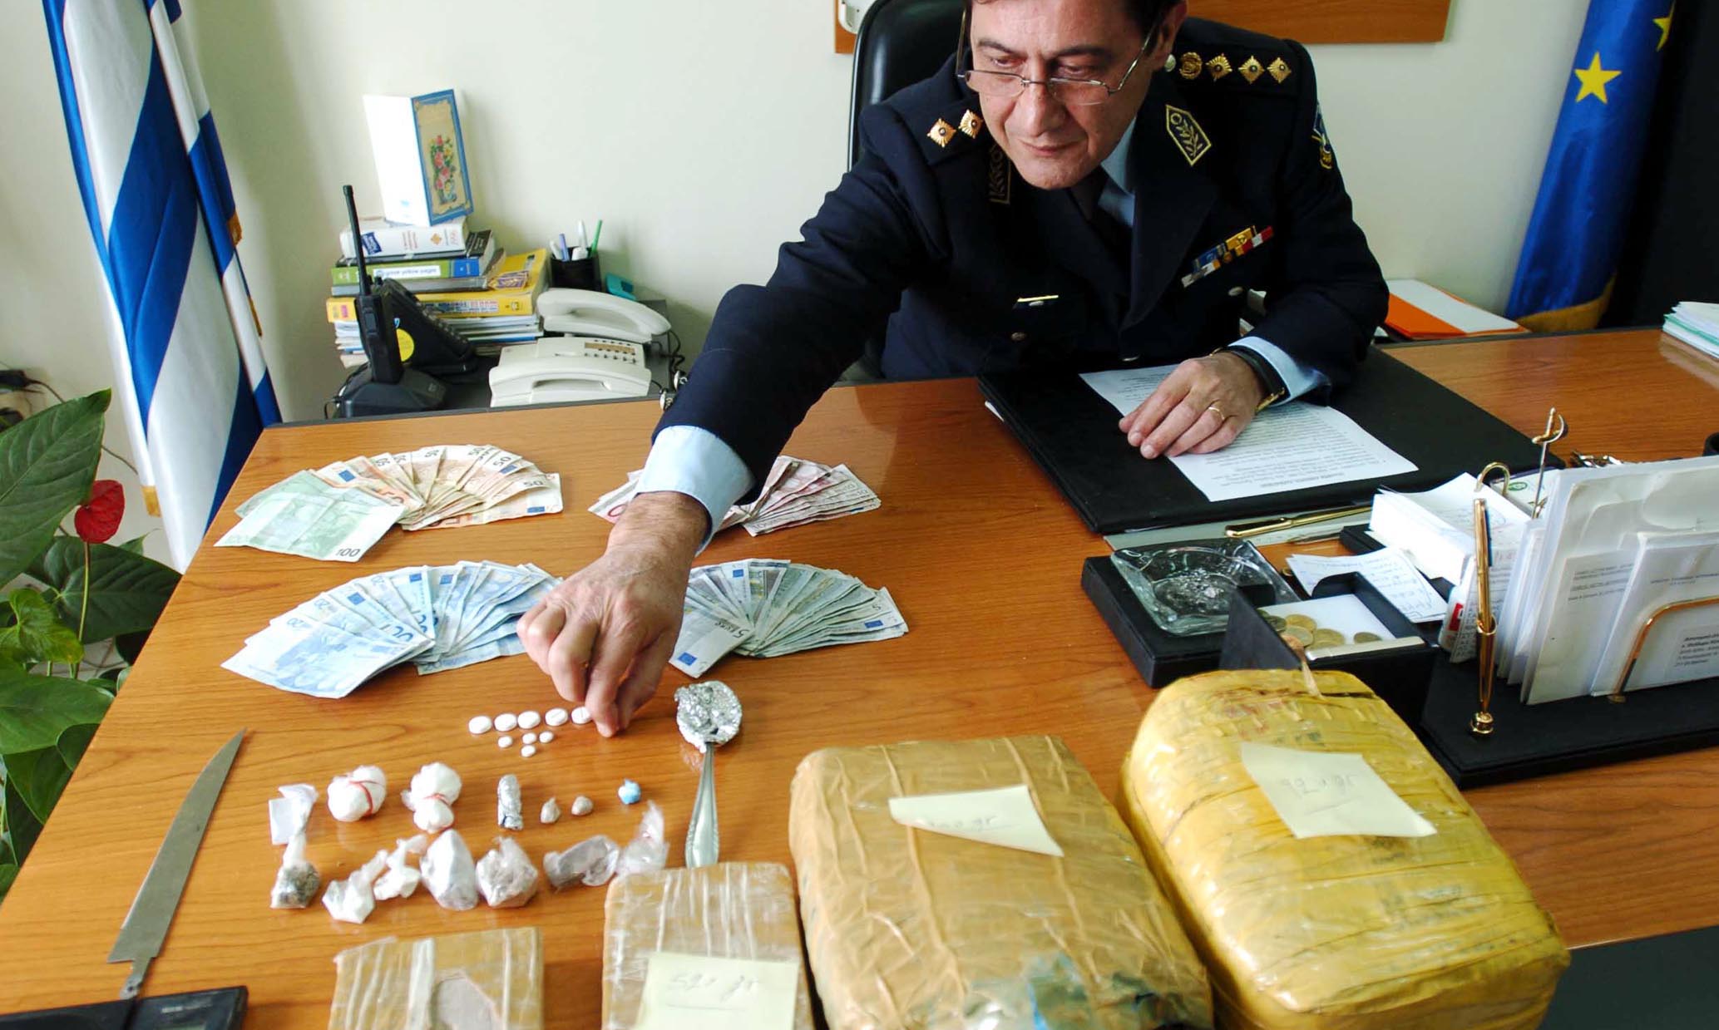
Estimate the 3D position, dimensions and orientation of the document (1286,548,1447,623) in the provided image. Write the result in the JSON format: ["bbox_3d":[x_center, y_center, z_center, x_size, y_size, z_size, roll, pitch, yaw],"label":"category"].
[{"bbox_3d":[0.385,0.052,0.908,0.092,0.014,0.098,-2,30,-3],"label":"document"}]

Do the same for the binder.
[{"bbox_3d":[0.398,-0.094,1.226,0.468,0.017,0.340,-6,30,-10],"label":"binder"}]

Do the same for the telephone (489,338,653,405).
[{"bbox_3d":[-0.380,-0.191,1.602,0.206,0.070,0.152,-4,30,-6],"label":"telephone"}]

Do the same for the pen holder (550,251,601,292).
[{"bbox_3d":[-0.435,-0.353,1.858,0.076,0.100,0.076,-5,30,-8],"label":"pen holder"}]

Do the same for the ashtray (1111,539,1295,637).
[{"bbox_3d":[0.263,0.054,0.898,0.105,0.029,0.103,-4,30,-7],"label":"ashtray"}]

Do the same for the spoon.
[{"bbox_3d":[-0.100,0.168,0.769,0.046,0.021,0.186,-3,30,-4],"label":"spoon"}]

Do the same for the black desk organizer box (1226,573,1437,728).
[{"bbox_3d":[0.306,0.099,0.792,0.090,0.077,0.092,-5,30,-10],"label":"black desk organizer box"}]

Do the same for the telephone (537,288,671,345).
[{"bbox_3d":[-0.379,-0.292,1.773,0.207,0.078,0.105,5,30,9],"label":"telephone"}]

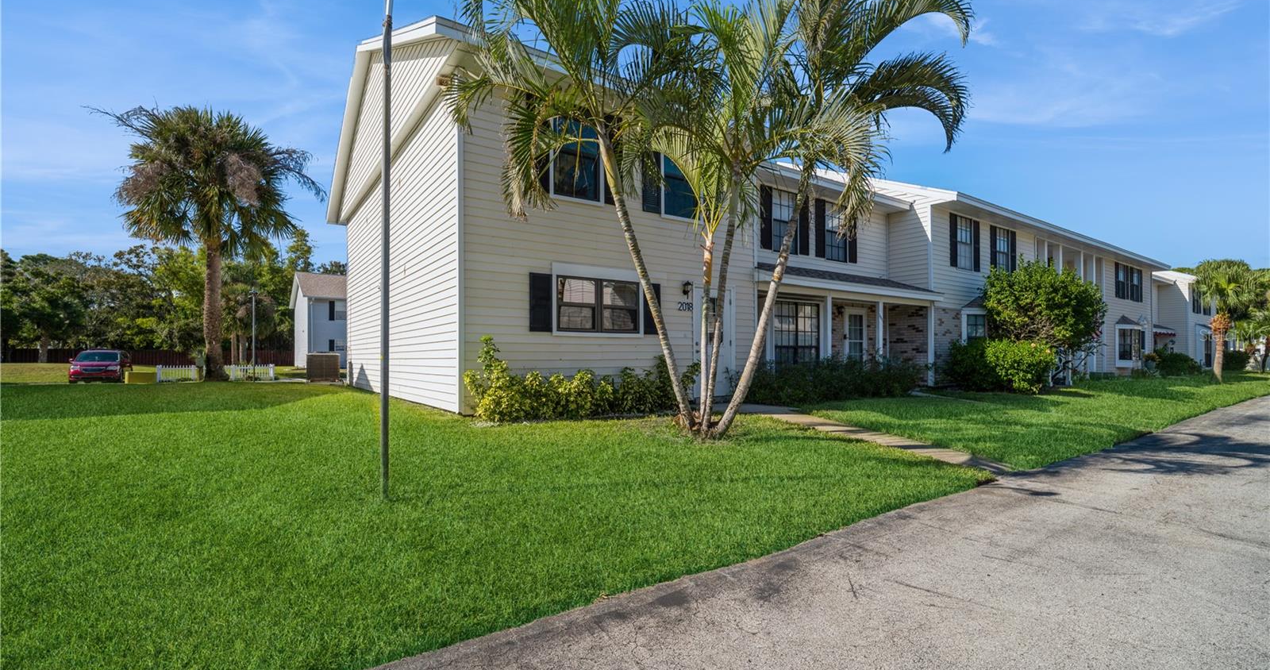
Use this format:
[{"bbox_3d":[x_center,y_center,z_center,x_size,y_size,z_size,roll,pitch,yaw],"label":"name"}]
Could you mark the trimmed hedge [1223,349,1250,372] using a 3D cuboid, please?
[{"bbox_3d":[35.981,1.537,31.411,2.600,1.200,1.300,1,-2,-34],"label":"trimmed hedge"}]

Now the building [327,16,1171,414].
[{"bbox_3d":[8.602,-2.267,21.044,34.300,7.680,11.300,1,-2,-34],"label":"building"}]

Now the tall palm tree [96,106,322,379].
[{"bbox_3d":[-15.787,-3.348,19.867,5.800,10.100,5.800,1,-2,-34],"label":"tall palm tree"}]

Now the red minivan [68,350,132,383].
[{"bbox_3d":[-29.652,1.730,29.300,1.880,1.700,4.750,1,-2,-38],"label":"red minivan"}]

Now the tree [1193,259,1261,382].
[{"bbox_3d":[24.943,-0.600,22.387,2.300,5.350,2.300,1,-2,-34],"label":"tree"}]

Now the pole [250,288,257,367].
[{"bbox_3d":[-18.368,-0.004,25.576,0.450,4.600,0.400,-1,-2,37],"label":"pole"}]

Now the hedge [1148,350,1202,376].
[{"bbox_3d":[27.575,1.308,26.899,3.600,1.250,1.400,1,-2,-34],"label":"hedge"}]

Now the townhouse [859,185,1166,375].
[{"bbox_3d":[14.511,-2.067,24.074,21.000,7.480,9.800,1,-2,-34],"label":"townhouse"}]

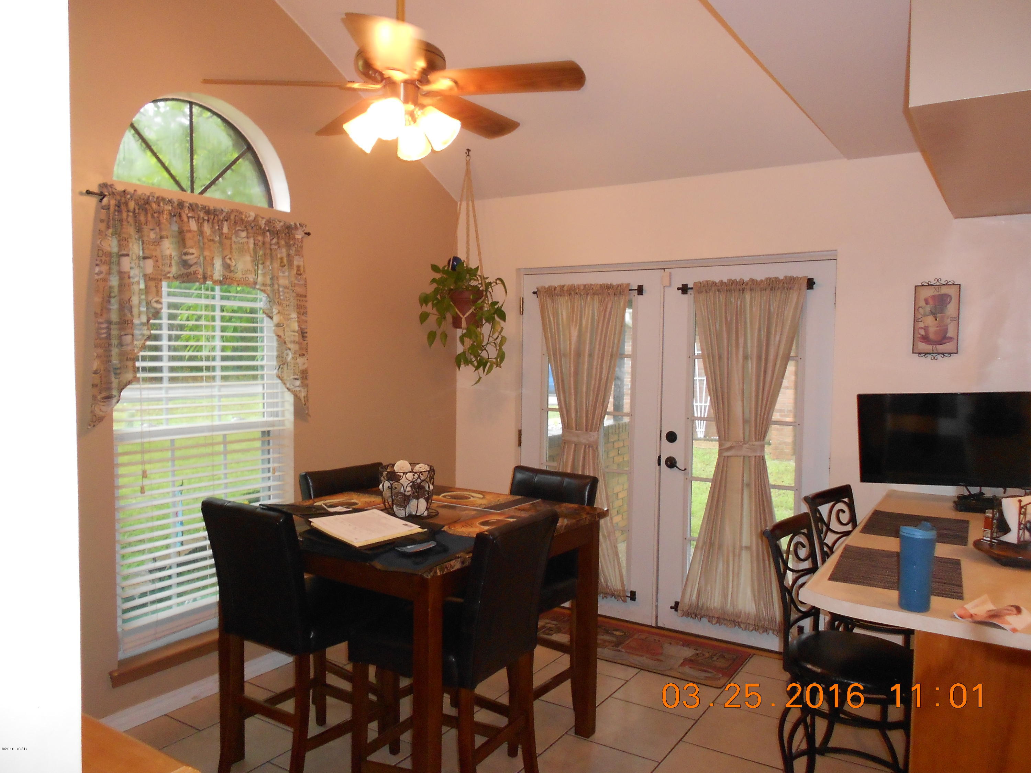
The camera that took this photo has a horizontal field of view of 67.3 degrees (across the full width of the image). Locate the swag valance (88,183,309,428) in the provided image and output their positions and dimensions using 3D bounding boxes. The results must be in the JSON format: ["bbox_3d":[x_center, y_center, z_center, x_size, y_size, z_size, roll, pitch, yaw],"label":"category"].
[{"bbox_3d":[-1.345,-0.318,3.418,0.100,0.950,1.080,2,3,32],"label":"swag valance"}]

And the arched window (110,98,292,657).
[{"bbox_3d":[-1.416,-0.090,3.536,0.140,2.400,0.920,2,3,32],"label":"arched window"}]

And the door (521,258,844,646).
[{"bbox_3d":[0.798,0.335,4.376,1.850,2.055,0.100,2,3,32],"label":"door"}]

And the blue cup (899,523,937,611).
[{"bbox_3d":[1.043,0.469,2.018,0.092,0.218,0.092,2,3,32],"label":"blue cup"}]

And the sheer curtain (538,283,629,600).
[{"bbox_3d":[0.384,0.318,4.588,0.615,1.840,0.075,2,3,32],"label":"sheer curtain"}]

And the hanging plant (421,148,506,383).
[{"bbox_3d":[-0.300,-0.689,4.525,0.480,1.360,0.460,1,3,0],"label":"hanging plant"}]

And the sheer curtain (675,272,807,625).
[{"bbox_3d":[1.183,0.361,4.081,0.635,1.850,0.075,2,3,32],"label":"sheer curtain"}]

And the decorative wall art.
[{"bbox_3d":[1.947,-0.310,3.583,0.183,0.378,0.022,2,3,32],"label":"decorative wall art"}]

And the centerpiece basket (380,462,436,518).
[{"bbox_3d":[-0.424,0.406,3.102,0.230,0.205,0.230,1,3,0],"label":"centerpiece basket"}]

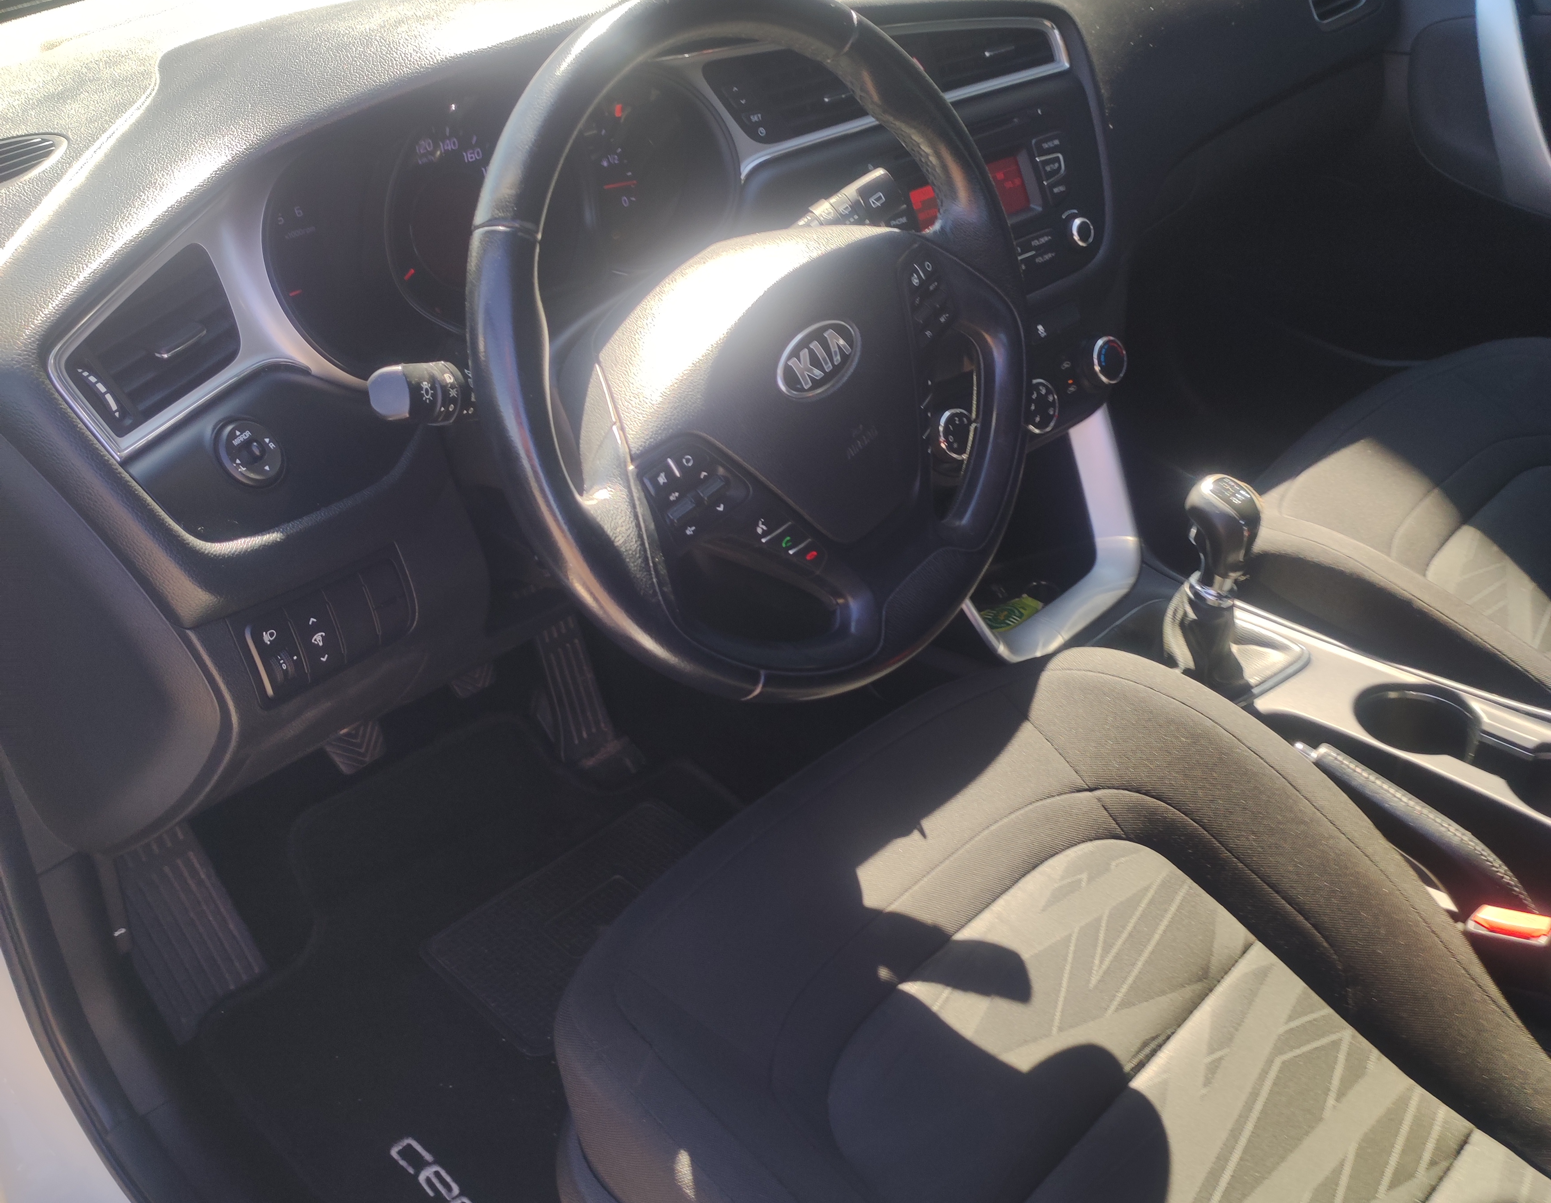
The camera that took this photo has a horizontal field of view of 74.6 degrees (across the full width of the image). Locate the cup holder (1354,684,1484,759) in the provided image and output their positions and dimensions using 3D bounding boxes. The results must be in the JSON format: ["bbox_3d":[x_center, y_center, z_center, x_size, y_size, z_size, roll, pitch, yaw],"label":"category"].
[{"bbox_3d":[0.505,0.117,0.817,0.088,0.060,0.084,26,45,32],"label":"cup holder"}]

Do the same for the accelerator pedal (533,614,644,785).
[{"bbox_3d":[-0.223,0.119,1.200,0.055,0.185,0.072,3,26,46],"label":"accelerator pedal"}]

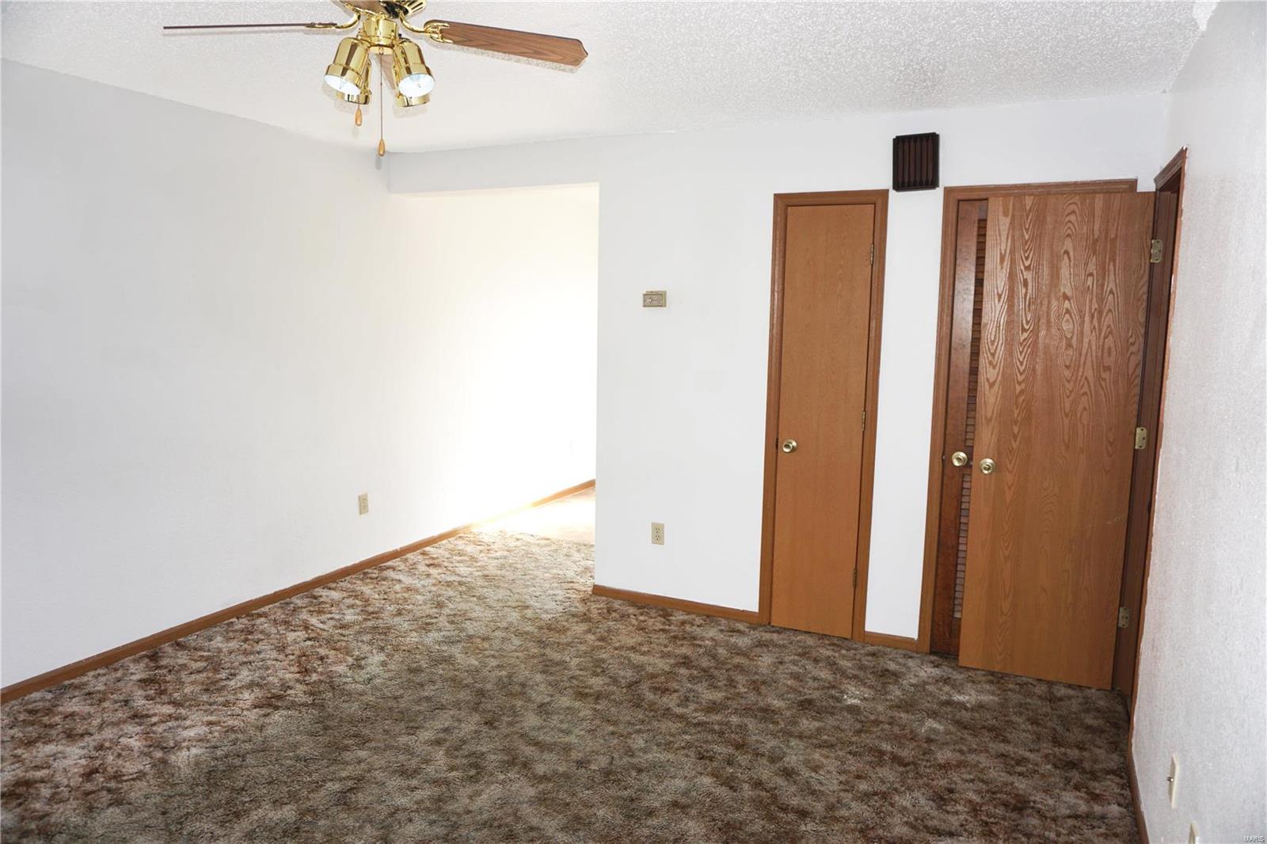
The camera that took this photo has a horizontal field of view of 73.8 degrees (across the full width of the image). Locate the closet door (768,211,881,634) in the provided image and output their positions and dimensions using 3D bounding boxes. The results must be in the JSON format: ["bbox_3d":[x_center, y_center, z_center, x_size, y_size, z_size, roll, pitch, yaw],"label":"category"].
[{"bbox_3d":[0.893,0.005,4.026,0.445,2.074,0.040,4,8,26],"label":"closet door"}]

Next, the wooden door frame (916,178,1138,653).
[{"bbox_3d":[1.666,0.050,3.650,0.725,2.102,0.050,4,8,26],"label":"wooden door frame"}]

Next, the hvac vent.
[{"bbox_3d":[1.238,-1.135,3.699,0.192,0.242,0.025,4,8,26],"label":"hvac vent"}]

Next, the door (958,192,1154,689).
[{"bbox_3d":[1.748,0.088,3.530,0.603,2.038,0.037,4,8,21],"label":"door"}]

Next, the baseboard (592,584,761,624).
[{"bbox_3d":[0.206,0.958,4.463,0.951,0.056,0.013,4,8,26],"label":"baseboard"}]

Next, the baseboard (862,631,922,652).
[{"bbox_3d":[1.210,1.032,3.969,0.240,0.057,0.013,4,8,26],"label":"baseboard"}]

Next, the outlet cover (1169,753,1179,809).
[{"bbox_3d":[1.329,0.882,2.074,0.008,0.115,0.072,4,8,26],"label":"outlet cover"}]

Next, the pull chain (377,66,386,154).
[{"bbox_3d":[-0.629,-0.782,2.110,0.017,0.235,0.017,4,8,26],"label":"pull chain"}]

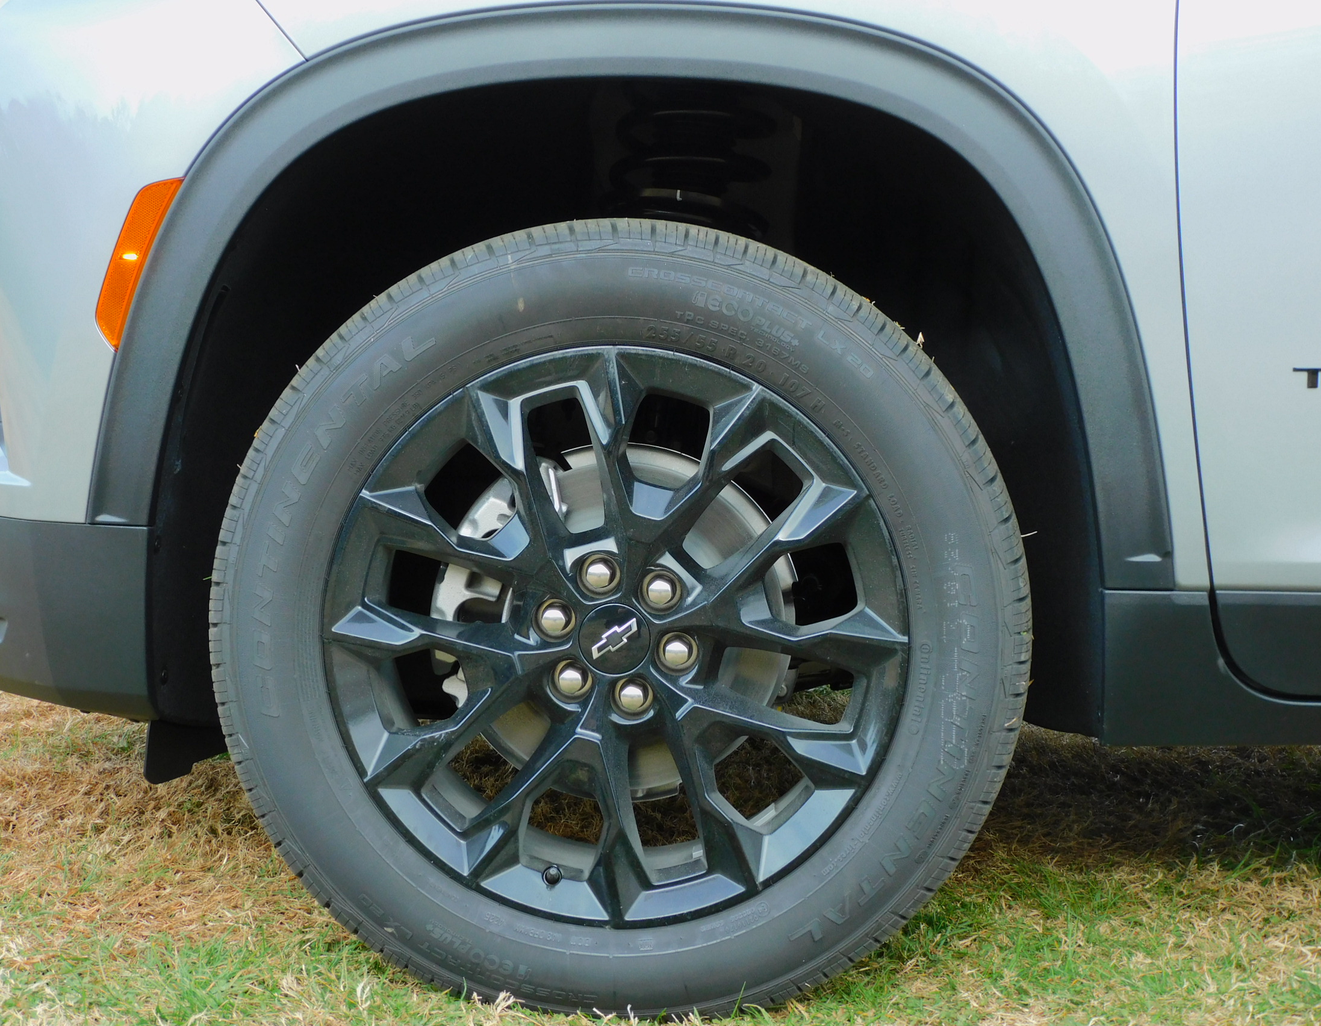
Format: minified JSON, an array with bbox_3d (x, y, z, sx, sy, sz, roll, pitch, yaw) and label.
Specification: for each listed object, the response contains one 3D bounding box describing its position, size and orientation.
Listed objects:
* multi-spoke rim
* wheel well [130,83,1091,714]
[{"bbox_3d":[-0.039,0.109,2.119,0.546,0.546,0.220,0,5,2],"label":"multi-spoke rim"},{"bbox_3d":[-0.029,-0.110,2.161,0.864,0.599,0.380,0,5,2],"label":"wheel well"}]

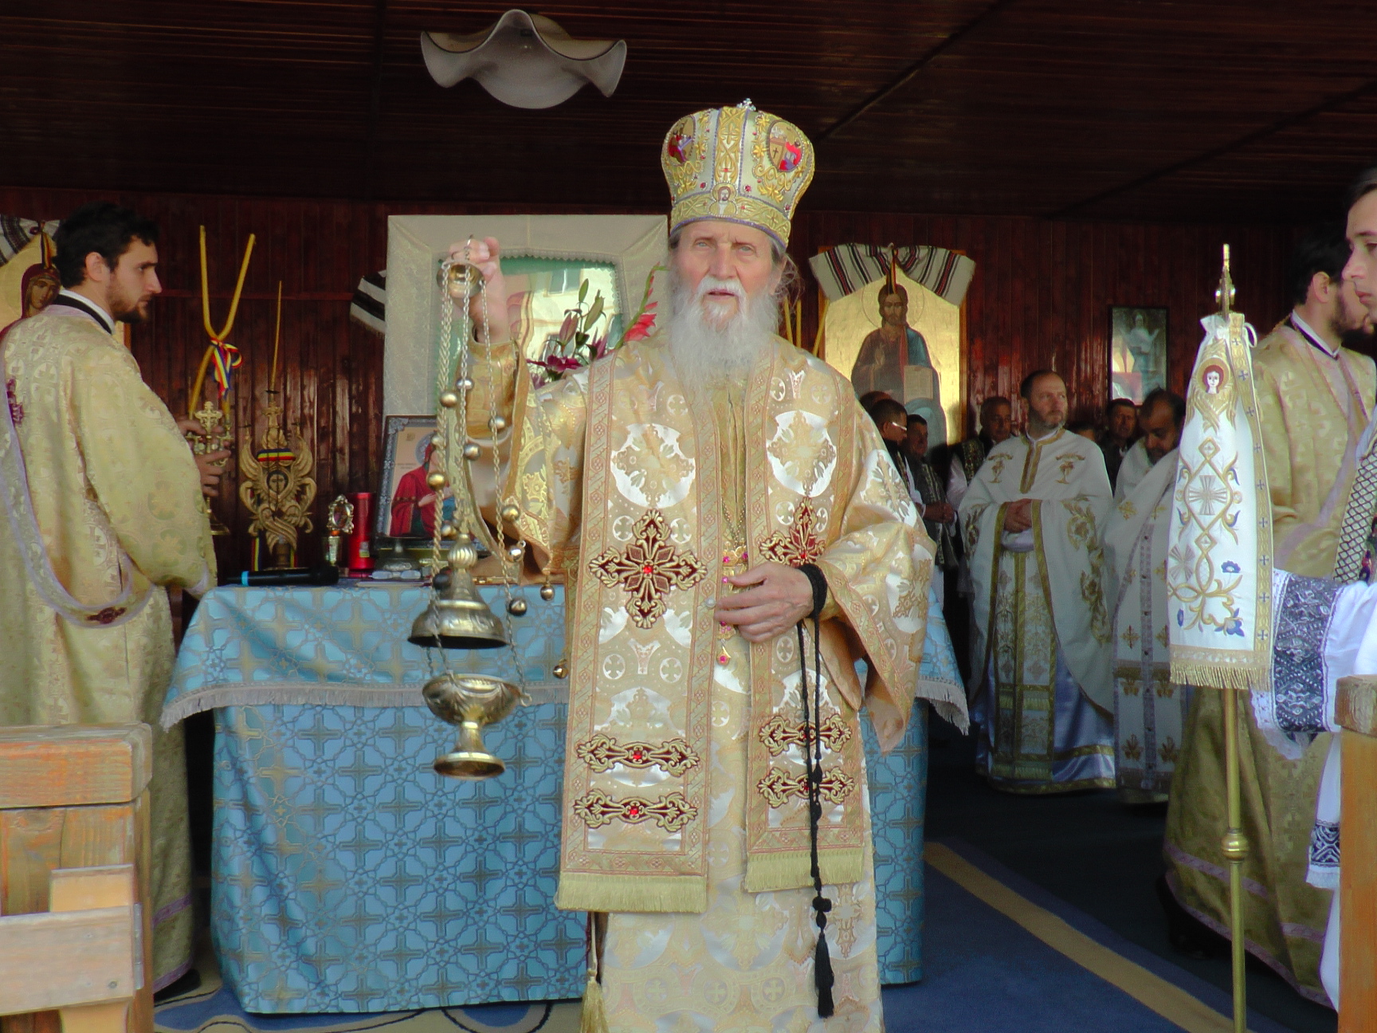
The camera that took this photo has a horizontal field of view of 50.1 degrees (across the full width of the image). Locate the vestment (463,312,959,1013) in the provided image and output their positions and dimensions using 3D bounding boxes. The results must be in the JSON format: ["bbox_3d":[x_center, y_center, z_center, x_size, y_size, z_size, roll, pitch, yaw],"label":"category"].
[{"bbox_3d":[0.025,0.358,2.480,0.770,1.310,0.500,0,0,-7],"label":"vestment"}]

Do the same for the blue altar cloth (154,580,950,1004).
[{"bbox_3d":[-0.270,0.595,3.650,1.660,0.920,0.850,0,0,-9],"label":"blue altar cloth"}]

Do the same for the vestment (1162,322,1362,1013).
[{"bbox_3d":[1.420,0.292,3.320,0.600,1.430,0.540,0,0,-30],"label":"vestment"}]

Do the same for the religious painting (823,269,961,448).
[{"bbox_3d":[1.136,-0.914,8.200,0.820,1.120,0.050,0,0,-10],"label":"religious painting"}]

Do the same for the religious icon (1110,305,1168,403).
[{"bbox_3d":[2.606,-0.929,8.500,0.370,0.590,0.035,0,0,-10],"label":"religious icon"}]

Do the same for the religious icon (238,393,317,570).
[{"bbox_3d":[-1.075,-0.091,3.850,0.215,0.465,0.120,0,0,-9],"label":"religious icon"}]

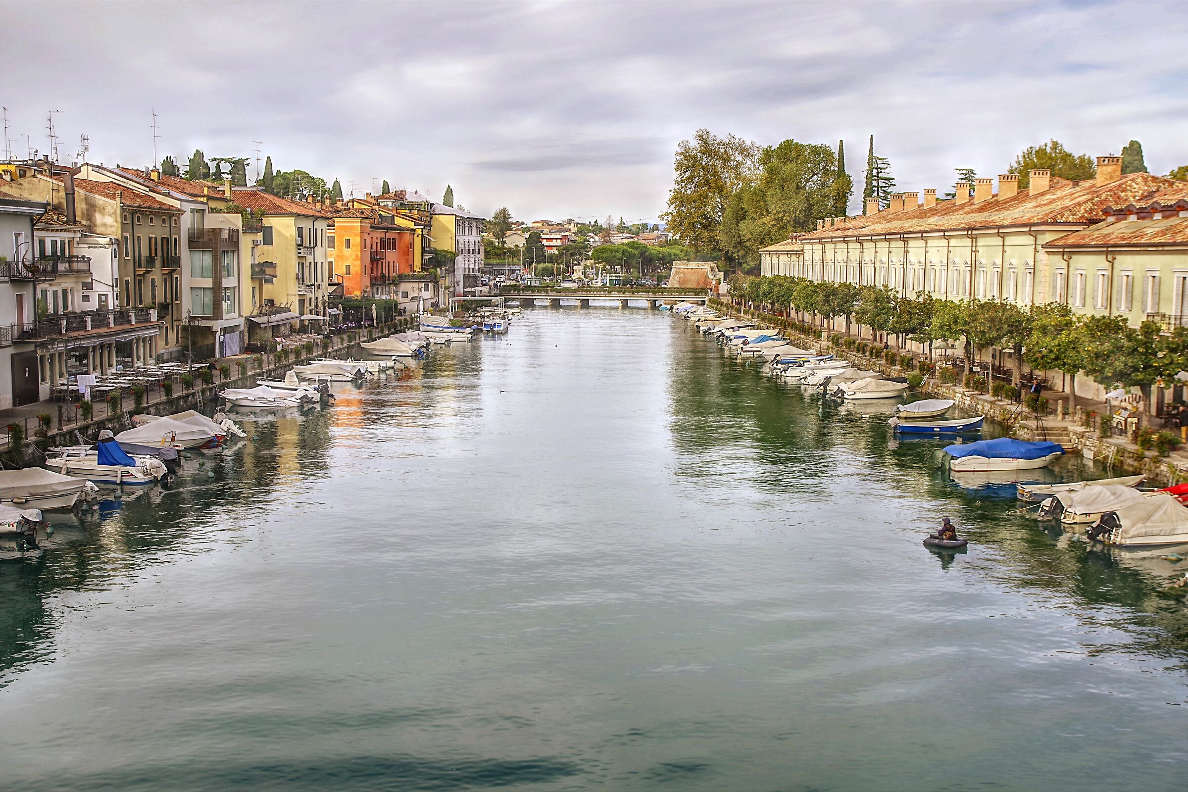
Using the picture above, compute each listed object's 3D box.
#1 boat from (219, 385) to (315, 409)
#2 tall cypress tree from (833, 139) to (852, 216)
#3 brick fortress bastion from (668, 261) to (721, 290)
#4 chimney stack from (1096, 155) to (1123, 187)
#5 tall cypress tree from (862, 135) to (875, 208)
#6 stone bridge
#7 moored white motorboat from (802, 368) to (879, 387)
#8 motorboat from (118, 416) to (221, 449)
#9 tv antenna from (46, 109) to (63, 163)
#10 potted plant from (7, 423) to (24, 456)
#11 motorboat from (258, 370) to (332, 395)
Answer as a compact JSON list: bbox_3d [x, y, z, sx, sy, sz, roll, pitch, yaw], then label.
[{"bbox_3d":[-20.599,-0.039,87.703,6.196,1.250,2.100,1,6,7],"label":"boat"},{"bbox_3d":[41.669,-29.107,233.427,3.000,28.043,3.000,1,6,0],"label":"tall cypress tree"},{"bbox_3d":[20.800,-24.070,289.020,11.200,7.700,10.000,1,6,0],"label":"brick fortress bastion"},{"bbox_3d":[38.632,-16.811,103.900,1.700,2.350,1.000,0,6,-1],"label":"chimney stack"},{"bbox_3d":[46.082,-29.110,231.452,2.300,28.530,2.300,1,6,0],"label":"tall cypress tree"},{"bbox_3d":[1.913,-18.140,253.606,39.492,3.500,10.000,1,6,0],"label":"stone bridge"},{"bbox_3d":[19.018,-1.431,106.356,5.550,1.300,2.100,0,6,-5],"label":"moored white motorboat"},{"bbox_3d":[-20.861,1.884,67.938,4.850,1.450,2.000,0,6,-2],"label":"motorboat"},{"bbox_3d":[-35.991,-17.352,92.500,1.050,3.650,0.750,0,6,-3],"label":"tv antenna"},{"bbox_3d":[-25.728,1.920,61.614,0.800,1.400,0.750,1,6,0],"label":"potted plant"},{"bbox_3d":[-19.788,-0.690,91.635,5.526,1.750,2.100,2,6,18],"label":"motorboat"}]

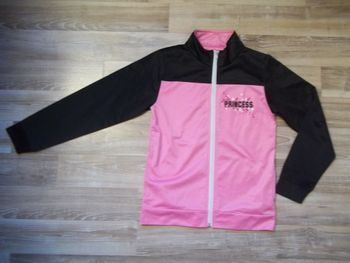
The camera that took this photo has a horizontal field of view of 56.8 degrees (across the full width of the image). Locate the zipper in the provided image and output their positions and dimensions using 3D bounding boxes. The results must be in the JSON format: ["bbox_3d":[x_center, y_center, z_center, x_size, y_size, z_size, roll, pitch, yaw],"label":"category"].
[{"bbox_3d":[0.111,0.013,0.931,0.016,0.010,0.509,2,83,0],"label":"zipper"}]

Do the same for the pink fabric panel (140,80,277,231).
[{"bbox_3d":[0.104,0.066,0.928,0.377,0.018,0.416,2,83,0],"label":"pink fabric panel"}]

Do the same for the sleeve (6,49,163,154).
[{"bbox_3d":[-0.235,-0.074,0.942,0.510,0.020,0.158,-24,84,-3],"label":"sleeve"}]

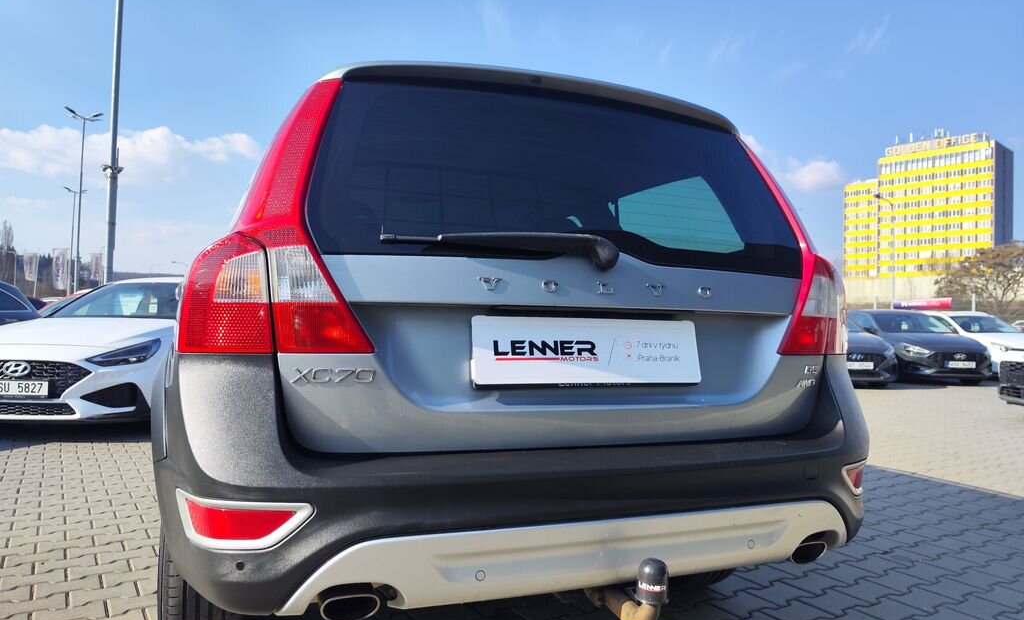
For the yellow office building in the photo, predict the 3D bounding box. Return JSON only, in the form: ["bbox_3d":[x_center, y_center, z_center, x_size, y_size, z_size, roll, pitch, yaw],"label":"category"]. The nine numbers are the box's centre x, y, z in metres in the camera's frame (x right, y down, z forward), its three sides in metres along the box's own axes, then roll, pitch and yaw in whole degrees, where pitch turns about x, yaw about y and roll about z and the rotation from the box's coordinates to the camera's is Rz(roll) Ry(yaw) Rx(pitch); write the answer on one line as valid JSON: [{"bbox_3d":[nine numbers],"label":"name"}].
[{"bbox_3d":[111.296,-18.371,185.171,22.820,44.500,37.327,3,-3,-45],"label":"yellow office building"}]

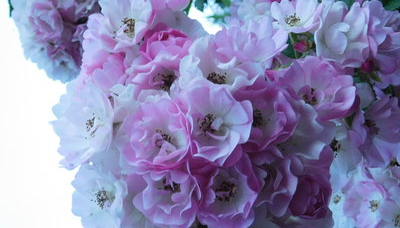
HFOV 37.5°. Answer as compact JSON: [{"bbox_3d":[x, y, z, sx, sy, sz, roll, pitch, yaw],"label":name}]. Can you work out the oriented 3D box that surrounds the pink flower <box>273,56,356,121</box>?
[{"bbox_3d":[0.075,-0.017,0.388,0.055,0.039,0.031,1,-27,-5],"label":"pink flower"}]

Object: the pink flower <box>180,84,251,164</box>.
[{"bbox_3d":[0.010,0.006,0.368,0.044,0.050,0.030,2,-3,-7],"label":"pink flower"}]

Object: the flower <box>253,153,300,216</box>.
[{"bbox_3d":[0.049,0.046,0.392,0.032,0.043,0.028,5,7,-17],"label":"flower"}]

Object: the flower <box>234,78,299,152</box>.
[{"bbox_3d":[0.043,0.001,0.380,0.037,0.046,0.029,4,2,-14],"label":"flower"}]

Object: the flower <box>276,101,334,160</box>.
[{"bbox_3d":[0.070,0.012,0.397,0.038,0.036,0.027,5,9,-18],"label":"flower"}]

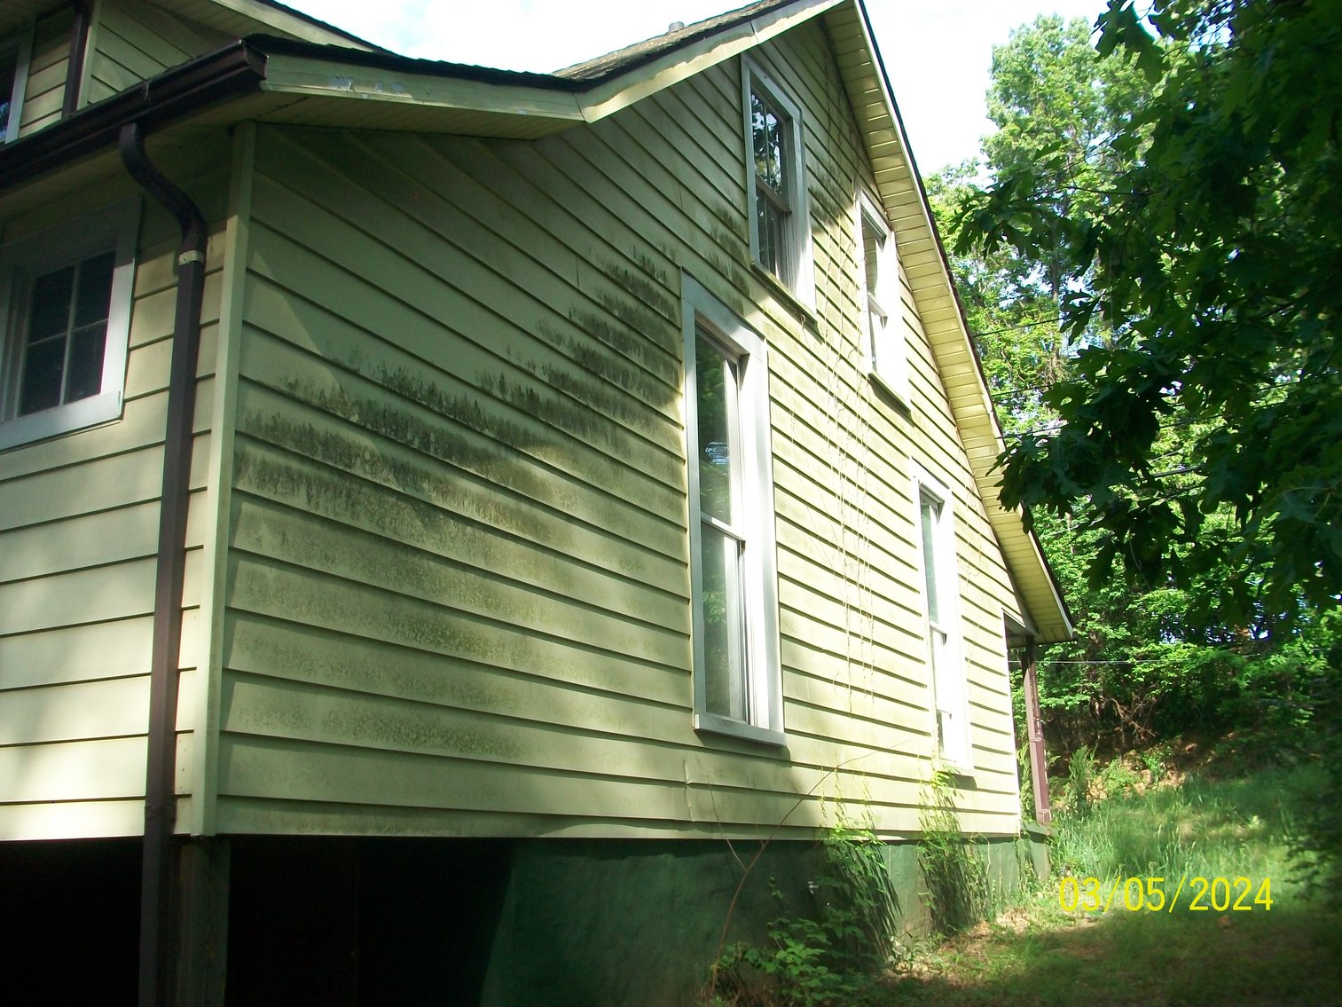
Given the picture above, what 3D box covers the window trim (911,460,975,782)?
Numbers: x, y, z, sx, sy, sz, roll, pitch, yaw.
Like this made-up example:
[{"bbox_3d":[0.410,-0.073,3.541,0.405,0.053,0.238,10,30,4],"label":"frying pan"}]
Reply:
[{"bbox_3d":[2.329,1.010,11.550,0.150,2.654,1.205,-9,-17,26],"label":"window trim"}]

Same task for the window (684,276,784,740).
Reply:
[{"bbox_3d":[0.332,0.064,7.861,0.150,2.667,1.230,-9,-17,26],"label":"window"}]

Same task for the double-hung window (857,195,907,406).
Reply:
[{"bbox_3d":[1.777,-1.764,11.354,0.140,1.671,1.092,-9,-17,26],"label":"double-hung window"}]

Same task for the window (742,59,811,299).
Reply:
[{"bbox_3d":[0.728,-2.272,9.420,0.140,1.681,1.133,-9,-17,26],"label":"window"}]

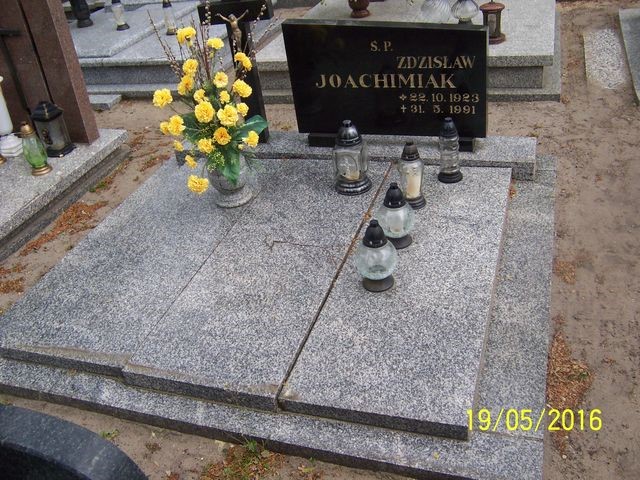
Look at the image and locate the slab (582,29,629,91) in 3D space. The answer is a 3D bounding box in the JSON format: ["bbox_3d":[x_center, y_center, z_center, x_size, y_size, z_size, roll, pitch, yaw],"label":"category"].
[{"bbox_3d":[1.800,-1.165,3.889,0.204,0.047,1.085,6,37,19],"label":"slab"}]

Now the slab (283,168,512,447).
[{"bbox_3d":[0.364,0.089,2.223,0.532,0.055,1.424,6,37,19],"label":"slab"}]

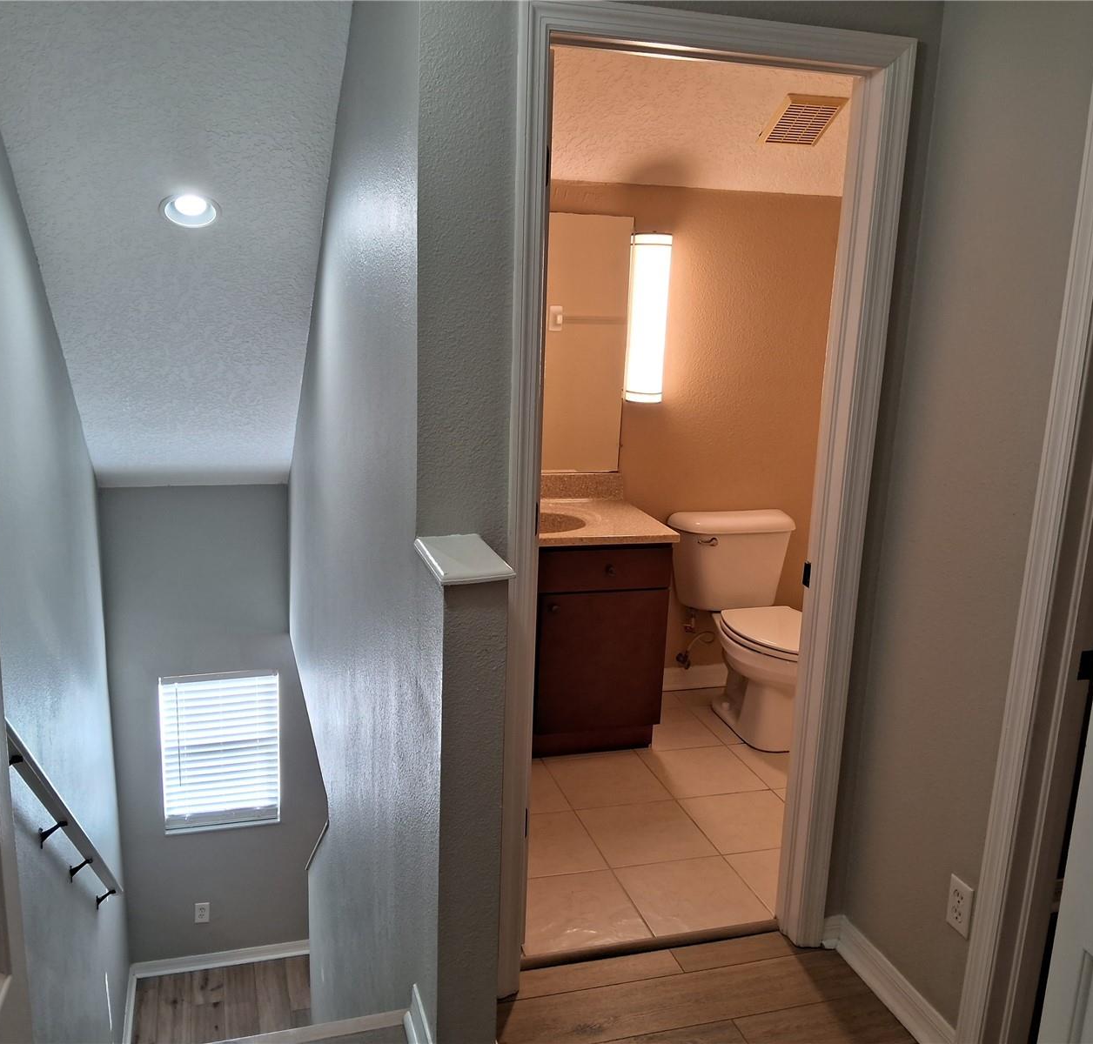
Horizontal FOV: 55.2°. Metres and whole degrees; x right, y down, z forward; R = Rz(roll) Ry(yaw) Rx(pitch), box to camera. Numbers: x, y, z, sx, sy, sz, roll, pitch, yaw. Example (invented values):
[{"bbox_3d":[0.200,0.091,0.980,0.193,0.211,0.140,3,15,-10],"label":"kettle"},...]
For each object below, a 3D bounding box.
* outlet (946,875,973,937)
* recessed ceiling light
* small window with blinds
[{"bbox_3d":[0.865,0.805,2.186,0.010,0.115,0.071,-2,13,-17],"label":"outlet"},{"bbox_3d":[-1.113,-0.984,3.267,0.185,0.050,0.185,-2,-21,-17],"label":"recessed ceiling light"},{"bbox_3d":[-1.731,1.217,5.583,0.595,0.880,0.090,-2,13,-17],"label":"small window with blinds"}]

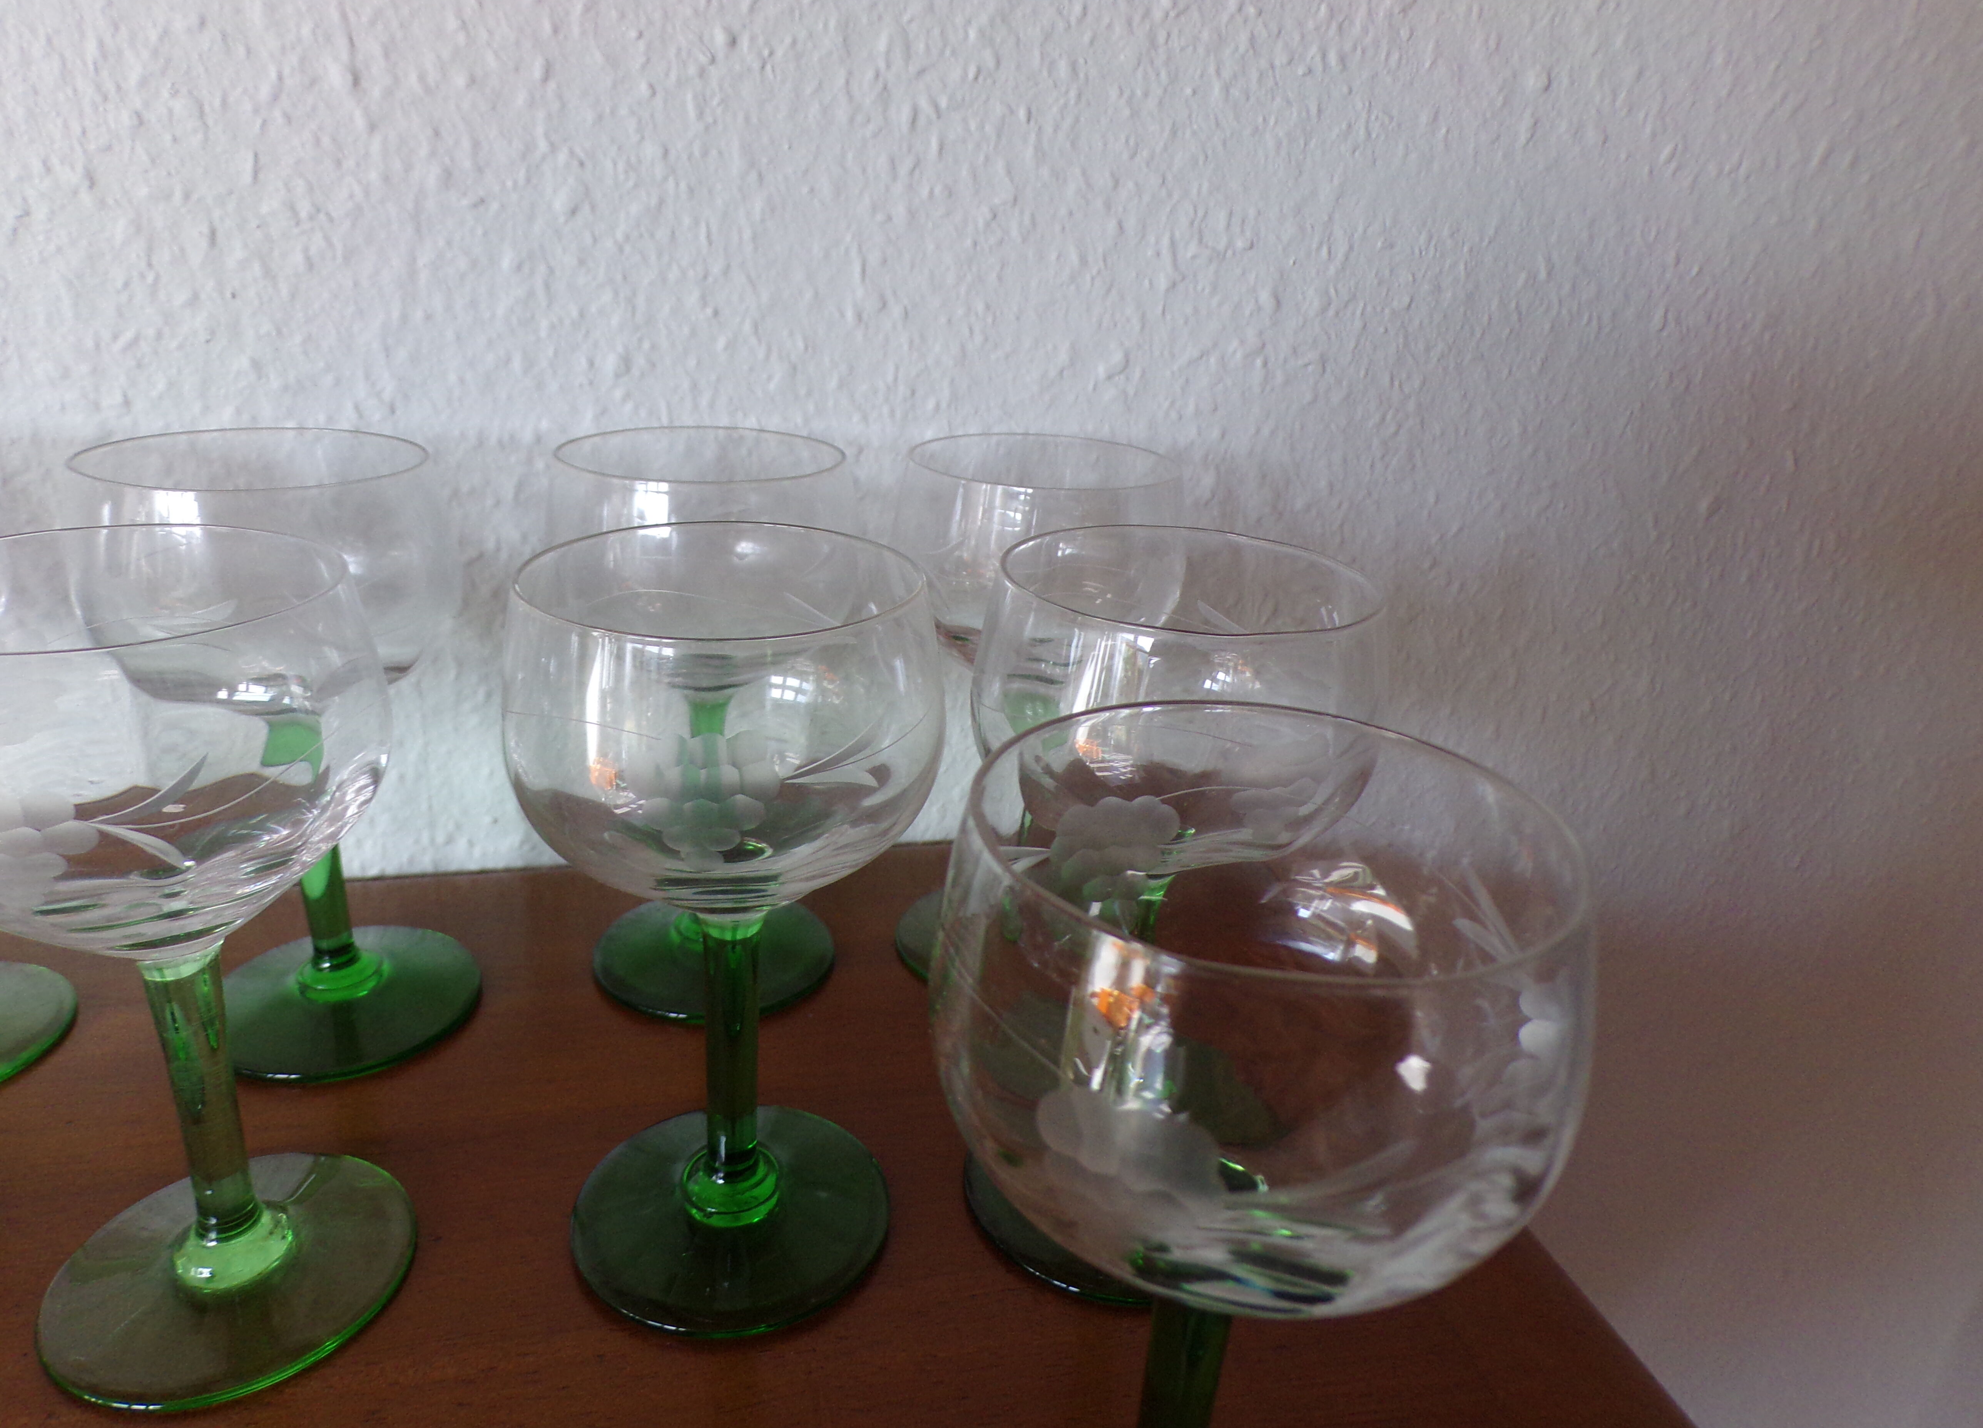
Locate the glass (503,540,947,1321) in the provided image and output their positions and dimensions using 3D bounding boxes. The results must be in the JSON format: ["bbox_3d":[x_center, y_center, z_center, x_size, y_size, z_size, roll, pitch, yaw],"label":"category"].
[{"bbox_3d":[-0.049,0.040,0.259,0.076,0.138,0.076,3,22,0],"label":"glass"}]

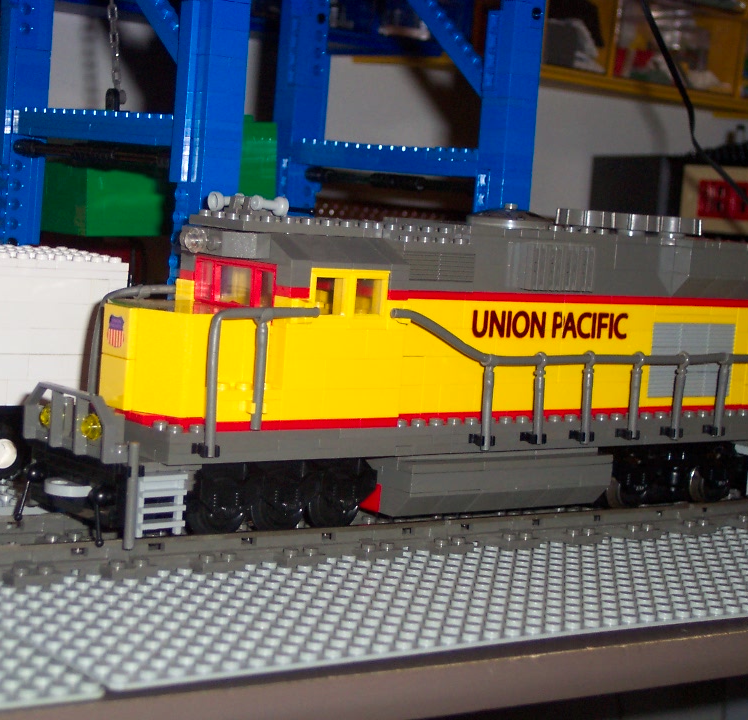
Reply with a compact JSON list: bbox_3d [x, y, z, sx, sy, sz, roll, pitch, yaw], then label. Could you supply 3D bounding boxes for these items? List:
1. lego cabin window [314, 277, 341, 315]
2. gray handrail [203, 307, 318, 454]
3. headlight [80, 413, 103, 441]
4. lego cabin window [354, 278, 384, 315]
[{"bbox_3d":[-0.015,-0.020,0.600,0.013,0.013,0.004,0,6,-40],"label":"lego cabin window"},{"bbox_3d":[-0.034,0.007,0.580,0.042,0.046,0.006,0,6,-40],"label":"gray handrail"},{"bbox_3d":[-0.085,0.021,0.570,0.005,0.008,0.008,0,6,-40],"label":"headlight"},{"bbox_3d":[-0.003,-0.020,0.610,0.013,0.012,0.004,0,6,-40],"label":"lego cabin window"}]

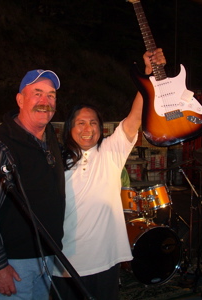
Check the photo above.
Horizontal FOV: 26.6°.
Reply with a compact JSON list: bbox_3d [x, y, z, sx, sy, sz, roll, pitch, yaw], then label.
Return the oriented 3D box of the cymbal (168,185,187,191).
[{"bbox_3d":[0.747,0.400,4.500,0.360,0.060,0.360,-4,7,-27],"label":"cymbal"}]

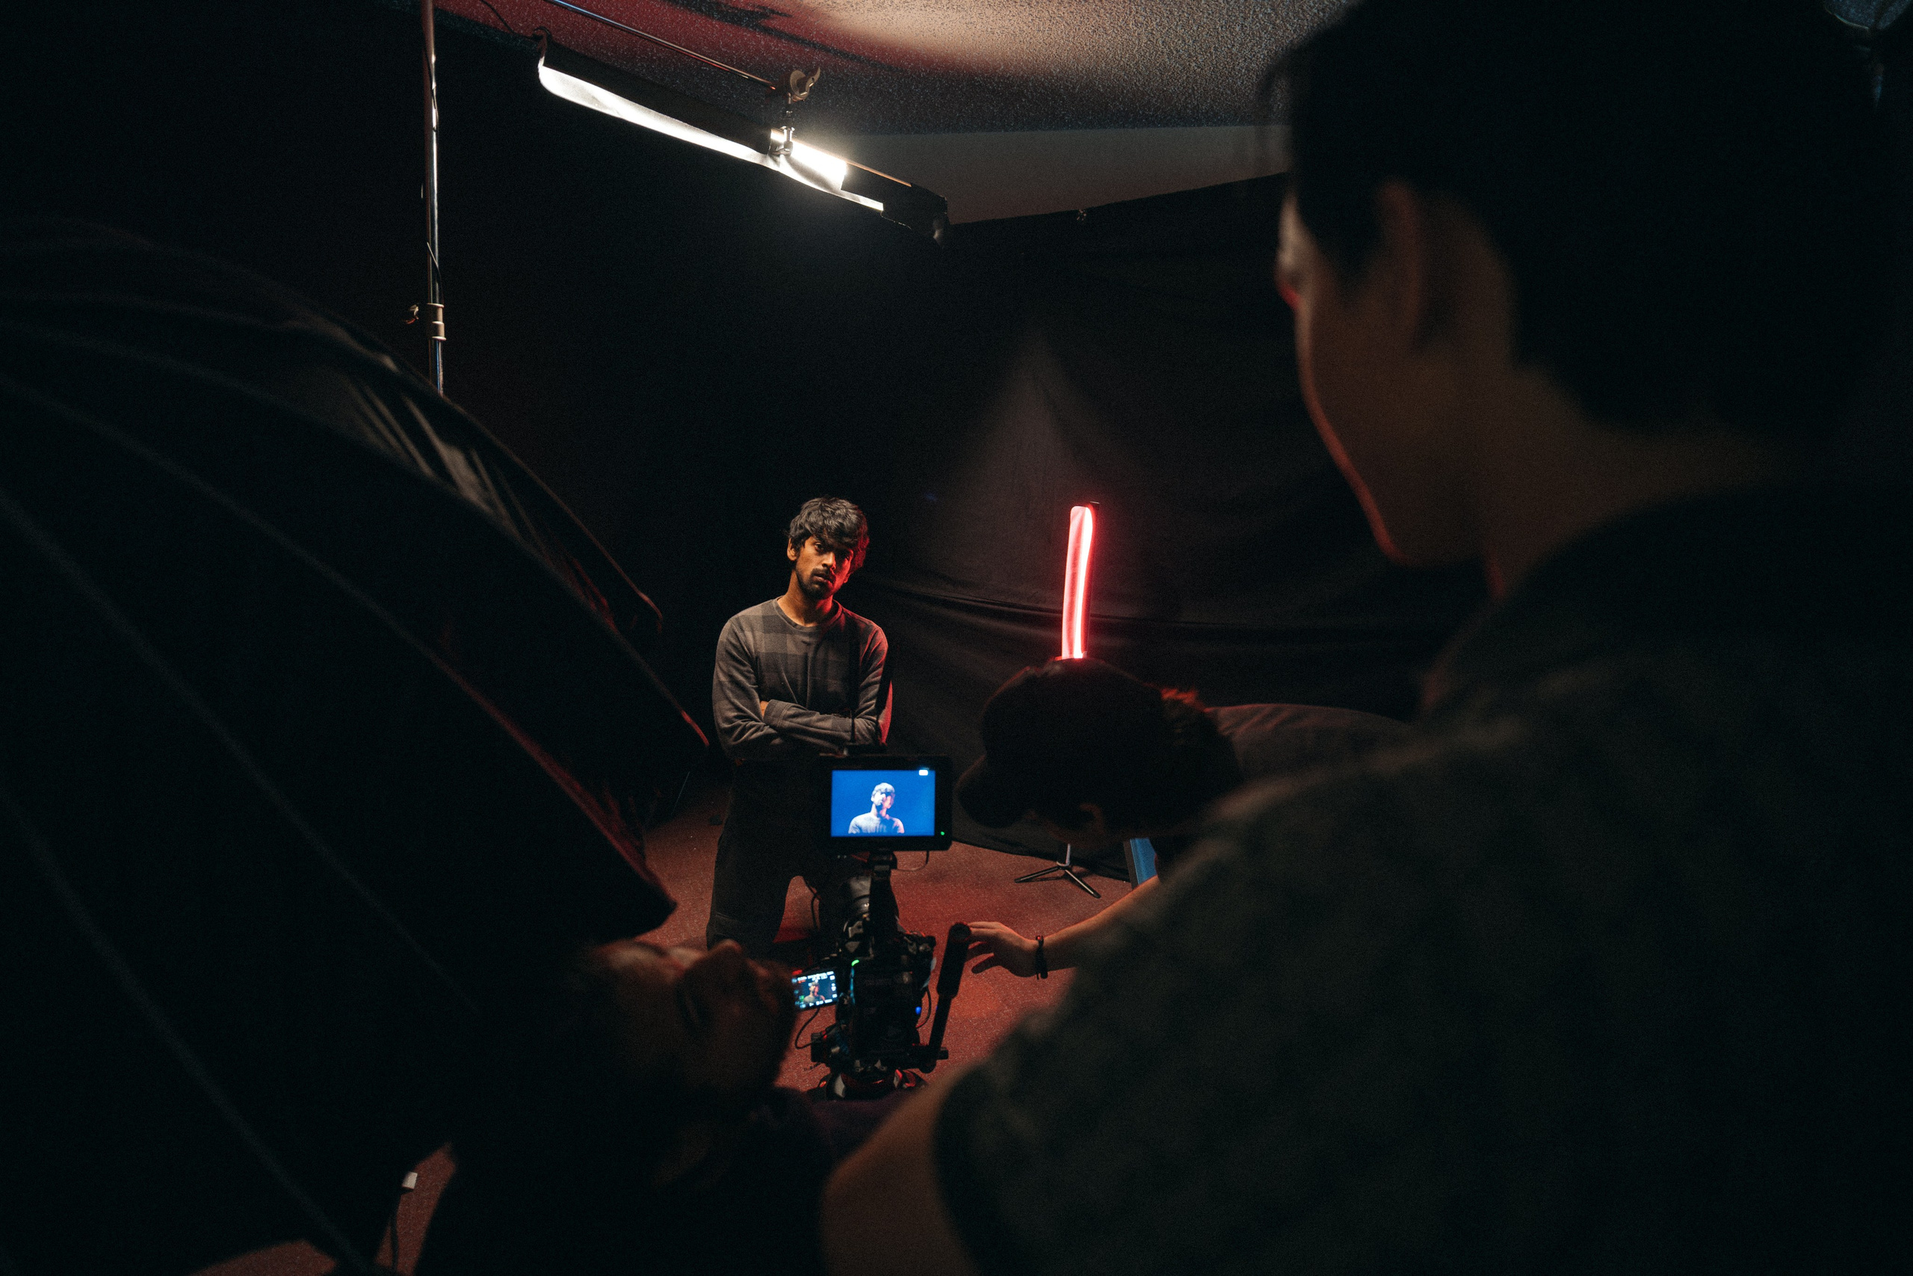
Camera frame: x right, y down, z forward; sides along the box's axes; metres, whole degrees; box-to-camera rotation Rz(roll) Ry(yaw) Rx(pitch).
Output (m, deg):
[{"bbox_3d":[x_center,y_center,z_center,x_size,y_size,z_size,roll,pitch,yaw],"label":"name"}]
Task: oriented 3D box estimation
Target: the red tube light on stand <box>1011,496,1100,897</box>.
[{"bbox_3d":[0.394,0.205,3.582,0.300,1.300,0.300,6,9,30],"label":"red tube light on stand"}]

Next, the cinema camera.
[{"bbox_3d":[-0.101,0.378,1.420,0.215,0.380,0.280,0,19,-12],"label":"cinema camera"}]

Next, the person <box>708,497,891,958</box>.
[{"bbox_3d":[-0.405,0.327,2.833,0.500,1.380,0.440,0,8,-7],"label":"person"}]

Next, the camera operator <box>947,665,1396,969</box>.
[{"bbox_3d":[0.414,0.496,1.261,0.850,1.000,0.550,4,8,17],"label":"camera operator"}]

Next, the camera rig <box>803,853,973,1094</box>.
[{"bbox_3d":[-0.092,0.441,1.410,0.190,0.265,0.270,0,19,-12],"label":"camera rig"}]

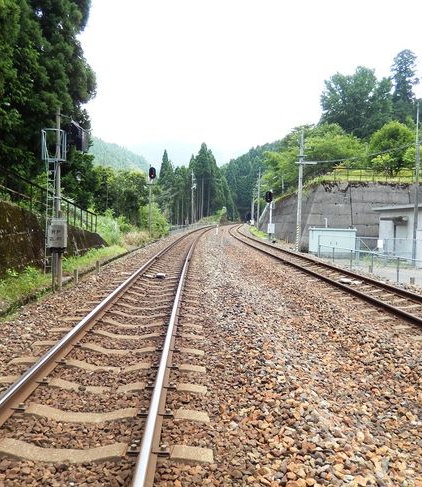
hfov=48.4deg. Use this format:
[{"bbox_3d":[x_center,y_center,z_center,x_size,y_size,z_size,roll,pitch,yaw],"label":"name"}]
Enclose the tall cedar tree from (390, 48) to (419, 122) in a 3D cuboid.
[{"bbox_3d":[34.880,-27.362,84.594,5.200,15.260,5.200,0,3,0],"label":"tall cedar tree"}]

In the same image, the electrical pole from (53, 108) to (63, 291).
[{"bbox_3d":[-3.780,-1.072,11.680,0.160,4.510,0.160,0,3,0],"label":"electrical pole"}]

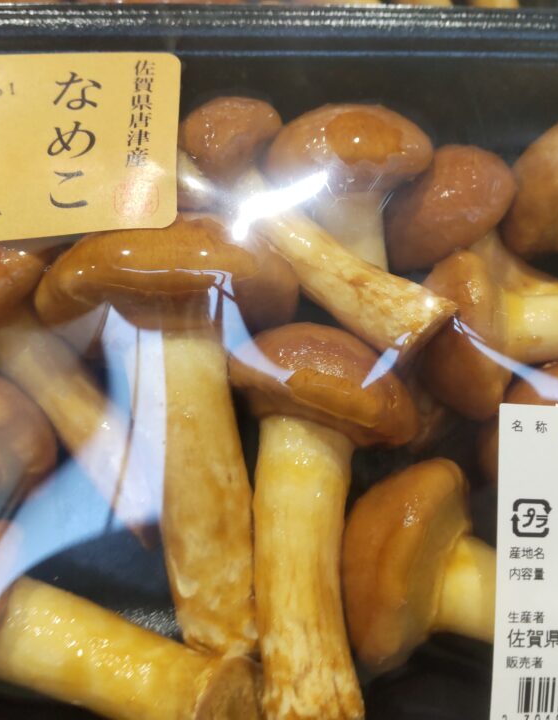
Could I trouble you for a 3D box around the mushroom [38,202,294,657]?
[{"bbox_3d":[-0.017,0.016,0.125,0.047,0.040,0.081,-9,94,-9],"label":"mushroom"}]

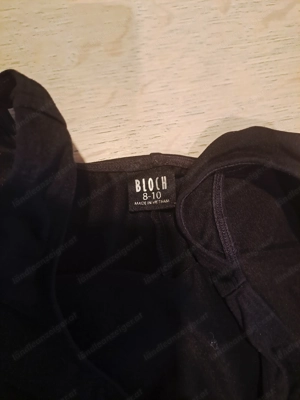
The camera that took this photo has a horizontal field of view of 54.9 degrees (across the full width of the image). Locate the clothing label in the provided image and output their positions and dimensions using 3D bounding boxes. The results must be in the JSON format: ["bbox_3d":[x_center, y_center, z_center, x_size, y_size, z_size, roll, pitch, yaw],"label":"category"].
[{"bbox_3d":[0.002,-0.008,0.240,0.039,0.003,0.035,-4,77,-1],"label":"clothing label"}]

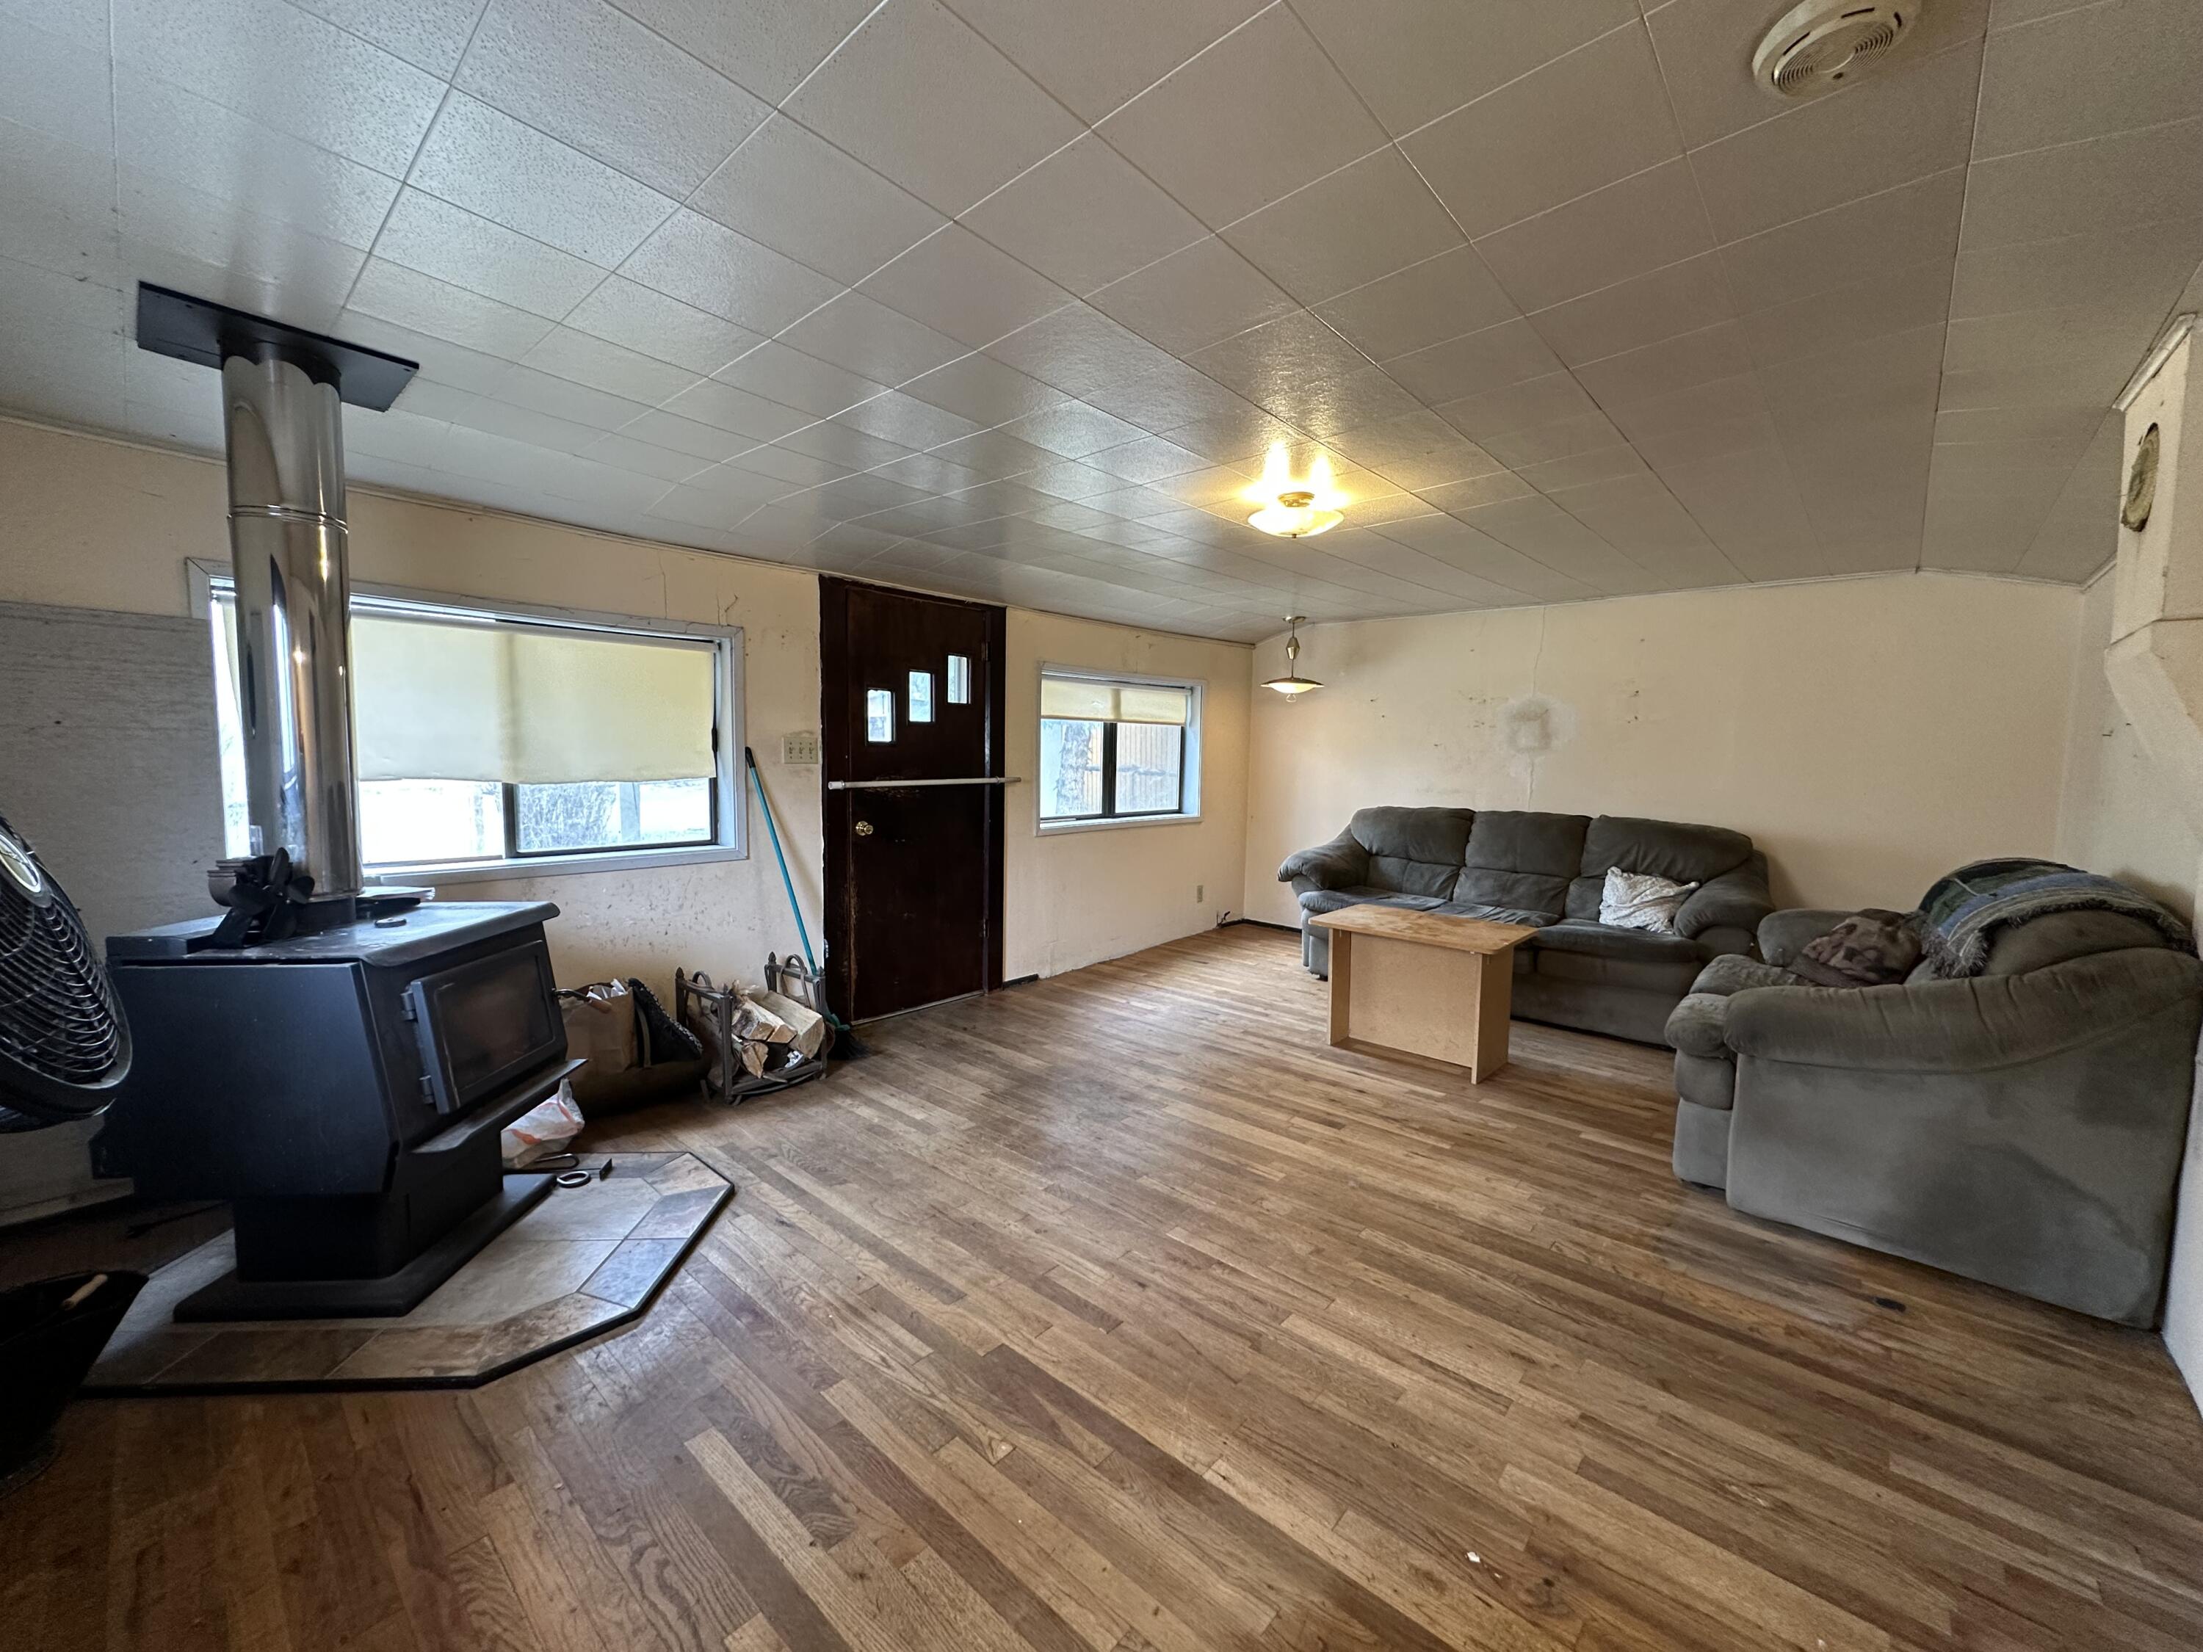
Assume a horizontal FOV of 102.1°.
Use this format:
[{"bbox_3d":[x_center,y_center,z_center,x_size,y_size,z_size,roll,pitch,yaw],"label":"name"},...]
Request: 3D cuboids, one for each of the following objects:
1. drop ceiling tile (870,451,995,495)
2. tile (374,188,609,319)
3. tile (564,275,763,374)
[{"bbox_3d":[-0.521,-1.080,2.739,0.305,0.020,0.305,5,7,42],"label":"drop ceiling tile"},{"bbox_3d":[-1.111,-1.037,1.628,0.300,0.020,0.300,5,5,42],"label":"tile"},{"bbox_3d":[-0.905,-1.042,1.855,0.300,0.020,0.300,5,5,42],"label":"tile"}]

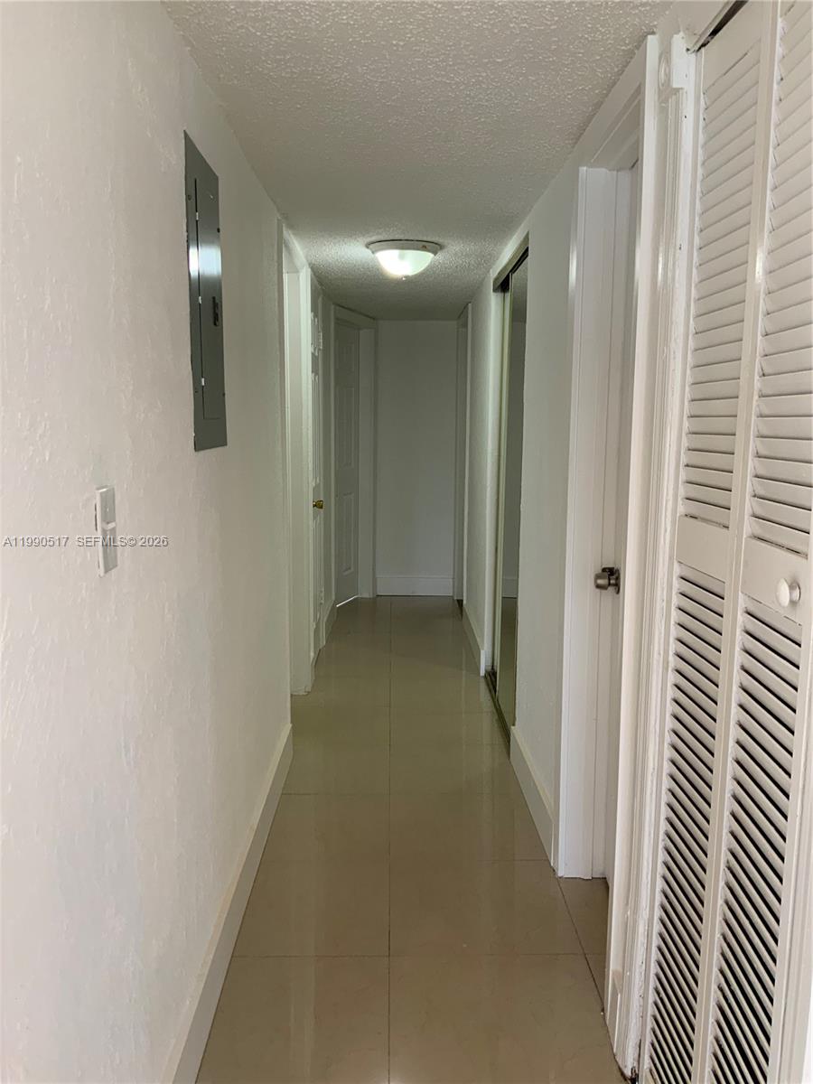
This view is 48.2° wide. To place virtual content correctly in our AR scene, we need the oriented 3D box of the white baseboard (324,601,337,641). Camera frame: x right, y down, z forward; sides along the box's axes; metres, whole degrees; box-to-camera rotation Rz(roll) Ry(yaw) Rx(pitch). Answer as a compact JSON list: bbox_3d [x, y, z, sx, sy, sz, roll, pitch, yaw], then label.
[{"bbox_3d":[-0.496,0.512,5.871,0.016,0.143,0.700,0,8,0],"label":"white baseboard"}]

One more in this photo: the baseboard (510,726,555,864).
[{"bbox_3d":[0.441,0.869,3.209,0.016,0.143,0.885,0,8,-2],"label":"baseboard"}]

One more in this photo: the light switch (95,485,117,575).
[{"bbox_3d":[-0.429,-0.017,1.304,0.014,0.116,0.065,0,8,-1],"label":"light switch"}]

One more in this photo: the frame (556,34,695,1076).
[{"bbox_3d":[0.516,0.006,2.253,0.120,2.105,0.795,0,8,-1],"label":"frame"}]

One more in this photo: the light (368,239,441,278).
[{"bbox_3d":[-0.011,-1.219,3.959,0.325,0.127,0.325,0,8,-1],"label":"light"}]

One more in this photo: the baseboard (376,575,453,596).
[{"bbox_3d":[0.062,0.349,7.081,0.597,0.150,0.016,0,8,-1],"label":"baseboard"}]

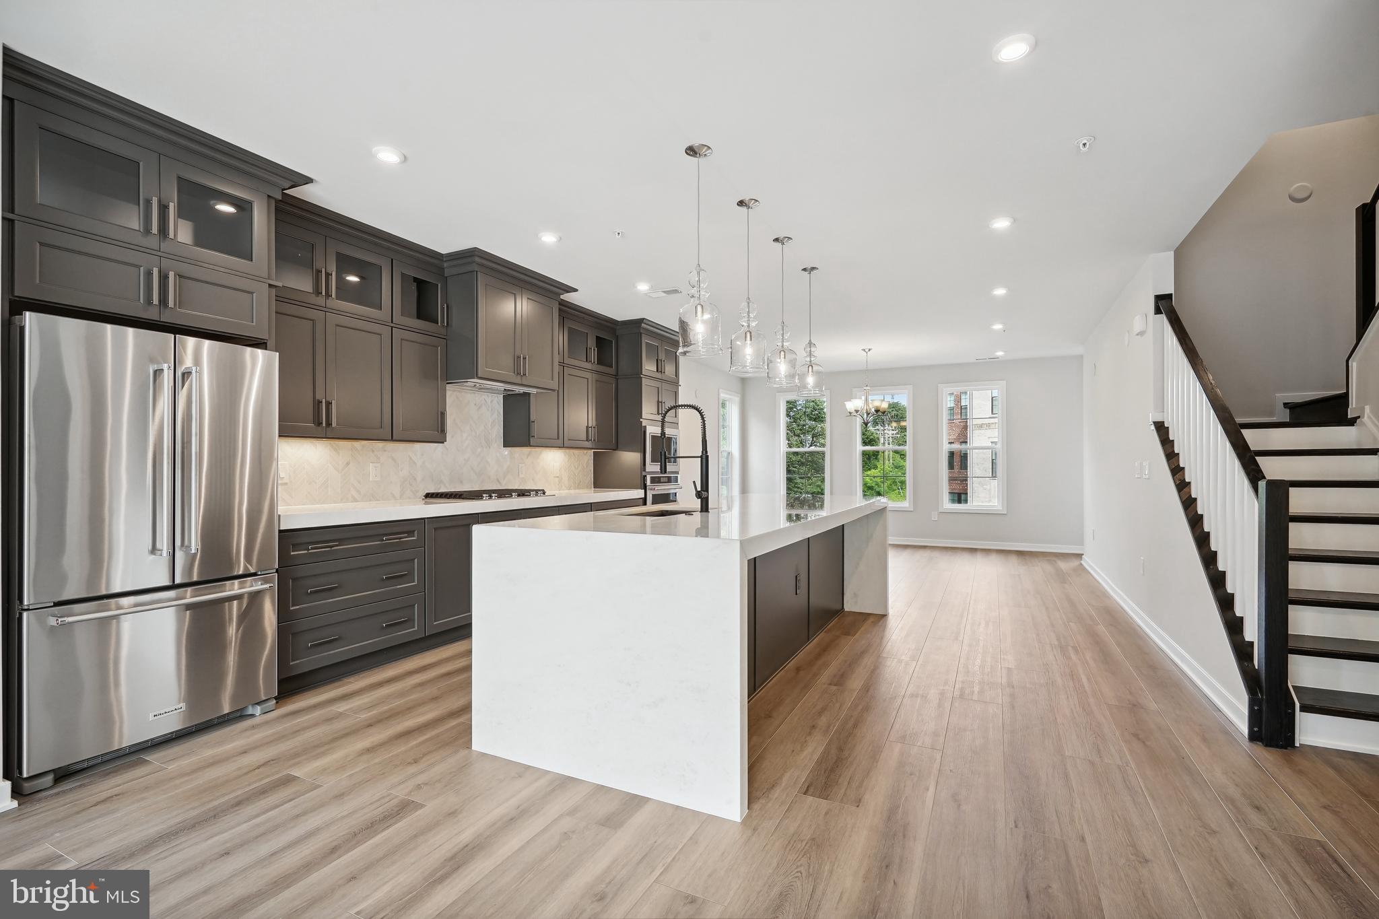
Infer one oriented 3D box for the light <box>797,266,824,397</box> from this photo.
[{"bbox_3d":[0.924,-0.969,4.668,0.216,0.958,0.216,0,-1,26],"label":"light"}]

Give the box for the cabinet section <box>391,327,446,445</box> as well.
[{"bbox_3d":[-2.013,-0.497,4.313,0.340,0.750,0.446,0,-1,26],"label":"cabinet section"}]

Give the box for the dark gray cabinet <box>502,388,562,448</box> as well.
[{"bbox_3d":[-1.416,-0.496,5.607,0.304,0.769,0.465,0,-1,26],"label":"dark gray cabinet"}]

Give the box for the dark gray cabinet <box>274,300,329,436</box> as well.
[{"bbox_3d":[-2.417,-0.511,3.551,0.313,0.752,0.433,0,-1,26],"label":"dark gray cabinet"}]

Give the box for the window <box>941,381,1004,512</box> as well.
[{"bbox_3d":[4.129,-0.167,8.953,0.880,1.887,0.110,0,-1,26],"label":"window"}]

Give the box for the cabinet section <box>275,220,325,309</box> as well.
[{"bbox_3d":[-2.411,-1.109,3.516,0.340,0.437,0.444,0,-1,26],"label":"cabinet section"}]

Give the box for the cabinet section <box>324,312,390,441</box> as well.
[{"bbox_3d":[-2.212,-0.498,3.911,0.340,0.744,0.442,0,-1,26],"label":"cabinet section"}]

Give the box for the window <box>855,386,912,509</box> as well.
[{"bbox_3d":[3.047,-0.166,9.641,0.886,1.926,0.120,0,-1,26],"label":"window"}]

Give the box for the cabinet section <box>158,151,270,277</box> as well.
[{"bbox_3d":[-2.449,-1.125,3.000,0.500,0.424,0.446,0,-1,26],"label":"cabinet section"}]

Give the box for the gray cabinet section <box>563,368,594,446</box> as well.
[{"bbox_3d":[-1.209,-0.486,5.937,0.340,0.742,0.446,0,-1,26],"label":"gray cabinet section"}]

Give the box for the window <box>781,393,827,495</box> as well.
[{"bbox_3d":[1.872,-0.152,10.063,0.880,1.887,0.110,0,-1,26],"label":"window"}]

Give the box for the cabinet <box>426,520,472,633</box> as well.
[{"bbox_3d":[-1.873,0.759,4.280,0.623,0.762,0.452,0,-1,26],"label":"cabinet"}]

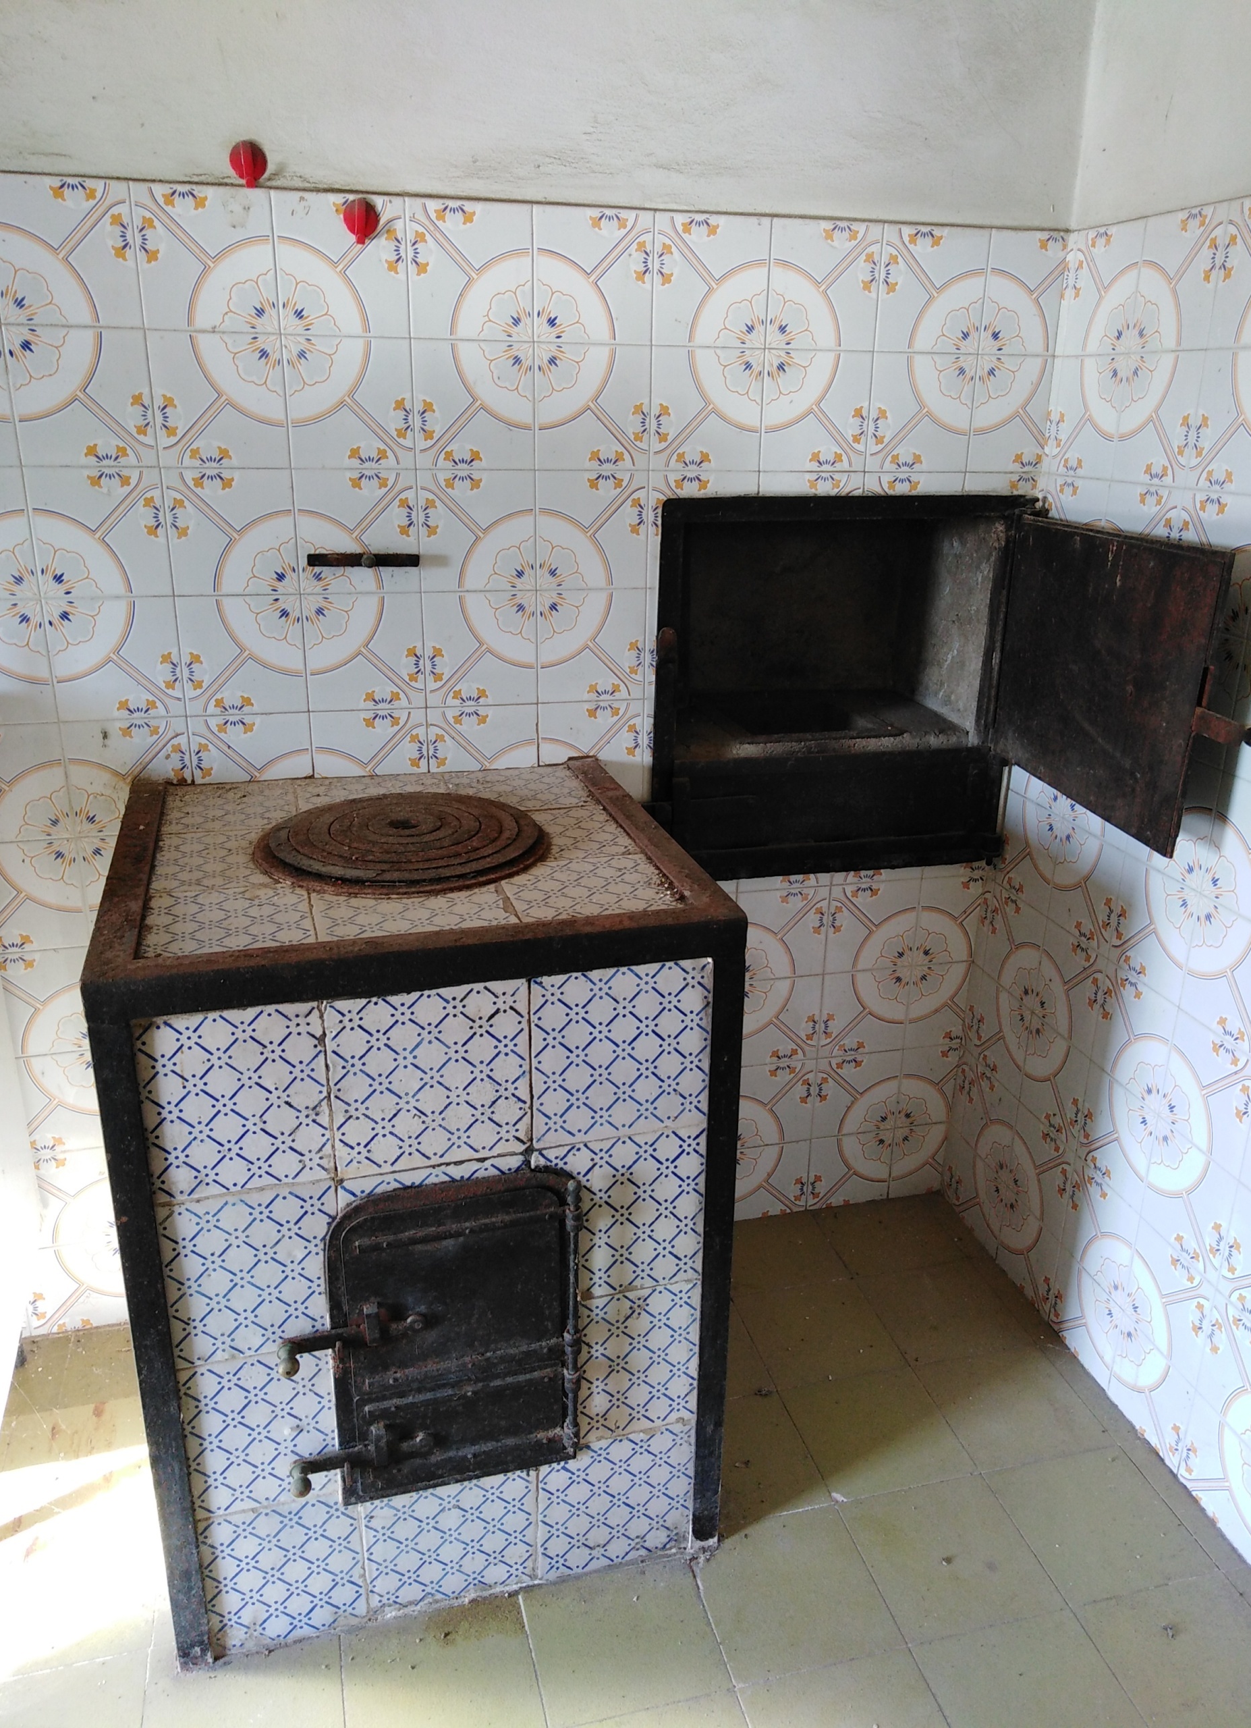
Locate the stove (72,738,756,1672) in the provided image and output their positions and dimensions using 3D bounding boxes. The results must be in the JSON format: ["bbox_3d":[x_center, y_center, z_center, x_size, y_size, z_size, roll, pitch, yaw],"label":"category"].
[{"bbox_3d":[-0.260,0.357,1.595,0.575,0.800,0.605,-5,21,-15],"label":"stove"}]

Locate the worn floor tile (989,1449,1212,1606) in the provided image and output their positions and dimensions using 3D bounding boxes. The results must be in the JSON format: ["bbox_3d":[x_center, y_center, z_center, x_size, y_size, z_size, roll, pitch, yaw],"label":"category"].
[{"bbox_3d":[0.576,0.809,1.588,0.200,0.012,0.200,-4,21,-14],"label":"worn floor tile"}]

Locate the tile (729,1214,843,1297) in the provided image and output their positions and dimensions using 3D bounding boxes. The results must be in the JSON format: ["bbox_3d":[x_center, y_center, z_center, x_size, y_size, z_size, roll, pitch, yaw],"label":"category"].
[{"bbox_3d":[0.235,0.624,2.074,0.200,0.012,0.180,-4,21,-14],"label":"tile"}]

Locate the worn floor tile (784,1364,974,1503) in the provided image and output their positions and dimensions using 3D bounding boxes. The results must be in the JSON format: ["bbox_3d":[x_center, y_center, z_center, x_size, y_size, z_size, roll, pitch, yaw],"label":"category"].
[{"bbox_3d":[0.333,0.756,1.721,0.200,0.012,0.200,-4,21,-14],"label":"worn floor tile"}]

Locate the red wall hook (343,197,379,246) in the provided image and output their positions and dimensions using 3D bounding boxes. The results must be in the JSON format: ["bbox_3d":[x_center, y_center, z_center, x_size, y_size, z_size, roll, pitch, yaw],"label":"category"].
[{"bbox_3d":[-0.304,-0.741,1.497,0.041,0.050,0.022,-4,21,-14],"label":"red wall hook"}]

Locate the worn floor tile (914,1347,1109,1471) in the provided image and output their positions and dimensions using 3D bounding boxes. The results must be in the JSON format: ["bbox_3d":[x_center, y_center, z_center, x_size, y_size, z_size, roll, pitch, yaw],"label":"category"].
[{"bbox_3d":[0.526,0.742,1.769,0.200,0.012,0.200,-4,21,-14],"label":"worn floor tile"}]

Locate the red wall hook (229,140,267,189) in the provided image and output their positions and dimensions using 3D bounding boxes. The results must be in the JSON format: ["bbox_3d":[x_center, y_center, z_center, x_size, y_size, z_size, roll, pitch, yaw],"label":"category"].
[{"bbox_3d":[-0.420,-0.780,1.450,0.040,0.049,0.022,-4,21,-14],"label":"red wall hook"}]

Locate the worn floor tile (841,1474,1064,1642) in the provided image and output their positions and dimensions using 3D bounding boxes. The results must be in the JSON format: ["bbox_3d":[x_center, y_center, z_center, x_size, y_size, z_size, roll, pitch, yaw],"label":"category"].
[{"bbox_3d":[0.383,0.823,1.540,0.200,0.012,0.200,-4,21,-14],"label":"worn floor tile"}]

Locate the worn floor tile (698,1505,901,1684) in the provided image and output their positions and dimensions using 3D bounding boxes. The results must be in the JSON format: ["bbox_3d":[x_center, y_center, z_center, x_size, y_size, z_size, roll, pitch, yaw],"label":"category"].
[{"bbox_3d":[0.190,0.837,1.491,0.200,0.012,0.200,-4,21,-14],"label":"worn floor tile"}]

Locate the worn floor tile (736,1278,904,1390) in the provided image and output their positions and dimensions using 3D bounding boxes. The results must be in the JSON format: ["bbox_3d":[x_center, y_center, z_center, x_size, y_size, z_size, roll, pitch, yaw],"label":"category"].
[{"bbox_3d":[0.283,0.688,1.902,0.200,0.012,0.200,-4,21,-14],"label":"worn floor tile"}]

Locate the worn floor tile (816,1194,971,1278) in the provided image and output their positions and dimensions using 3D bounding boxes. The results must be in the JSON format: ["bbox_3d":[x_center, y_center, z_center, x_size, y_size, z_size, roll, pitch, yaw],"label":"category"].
[{"bbox_3d":[0.428,0.610,2.122,0.200,0.012,0.180,-4,21,-14],"label":"worn floor tile"}]

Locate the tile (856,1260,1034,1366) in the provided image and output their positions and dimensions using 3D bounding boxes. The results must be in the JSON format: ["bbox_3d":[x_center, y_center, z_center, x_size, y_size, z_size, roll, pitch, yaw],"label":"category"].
[{"bbox_3d":[0.476,0.674,1.950,0.200,0.012,0.200,-4,21,-14],"label":"tile"}]

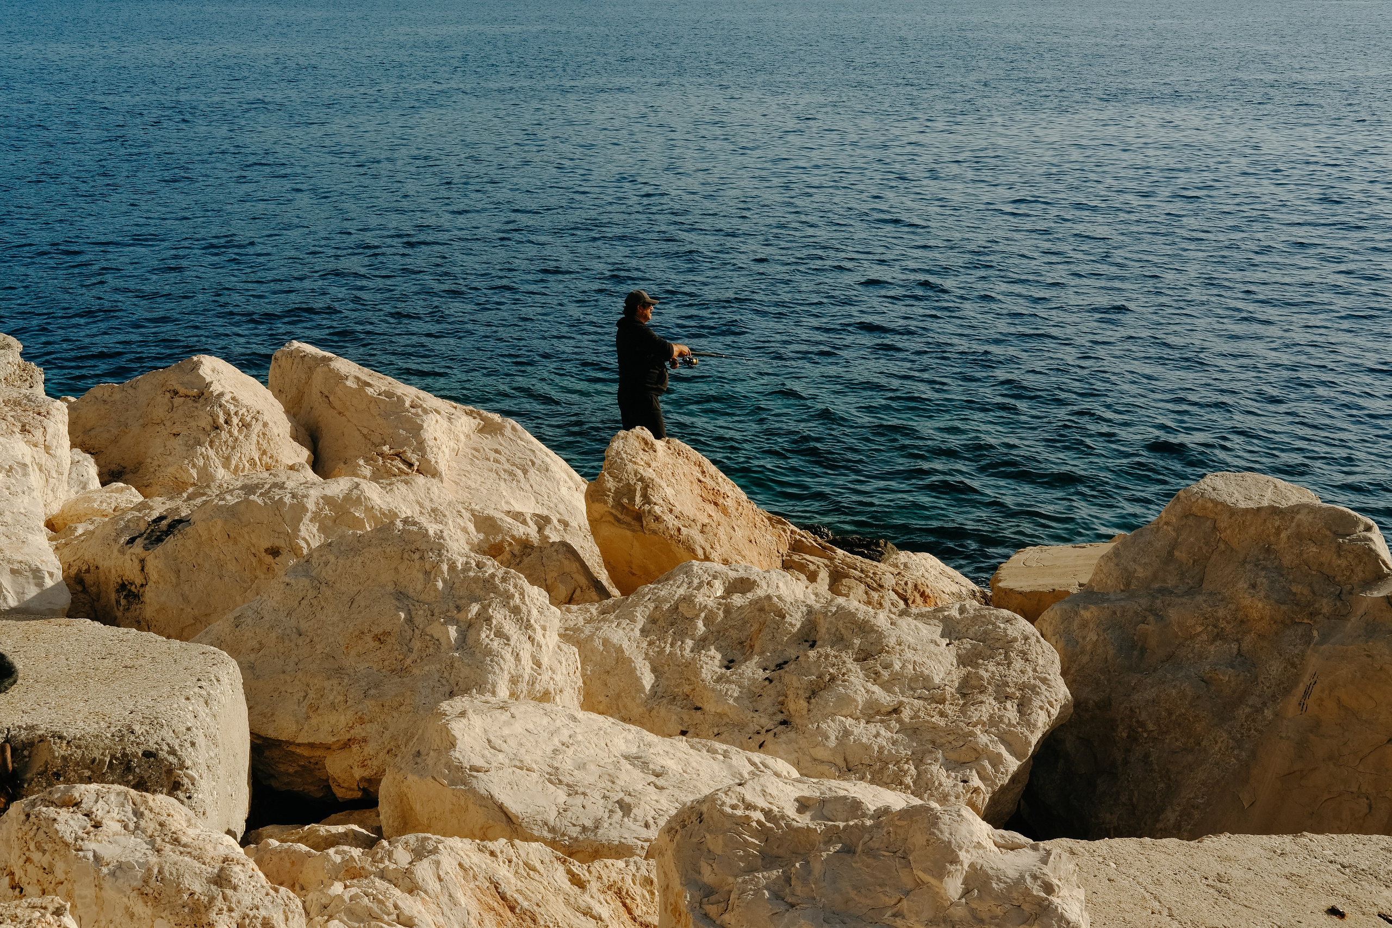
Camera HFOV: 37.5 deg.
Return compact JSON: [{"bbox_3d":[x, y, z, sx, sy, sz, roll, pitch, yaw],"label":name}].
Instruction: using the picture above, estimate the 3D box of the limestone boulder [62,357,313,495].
[{"bbox_3d":[-2.927,-0.192,11.900,1.400,0.900,1.200,0,13,0],"label":"limestone boulder"}]

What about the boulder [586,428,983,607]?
[{"bbox_3d":[0.622,0.456,14.200,2.650,1.400,1.700,2,14,8],"label":"boulder"}]

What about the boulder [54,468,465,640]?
[{"bbox_3d":[-2.078,0.476,9.800,1.900,0.900,1.200,0,13,0],"label":"boulder"}]

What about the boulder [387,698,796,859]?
[{"bbox_3d":[-0.345,1.105,7.100,1.500,0.580,0.900,4,14,15],"label":"boulder"}]

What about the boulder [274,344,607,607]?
[{"bbox_3d":[-1.351,0.096,11.000,1.850,1.400,1.300,0,13,0],"label":"boulder"}]

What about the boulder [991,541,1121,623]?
[{"bbox_3d":[2.417,0.815,13.300,1.050,0.600,1.000,0,13,0],"label":"boulder"}]

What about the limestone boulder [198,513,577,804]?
[{"bbox_3d":[-1.264,0.808,8.400,1.600,1.050,1.200,0,13,0],"label":"limestone boulder"}]

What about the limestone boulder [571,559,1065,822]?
[{"bbox_3d":[0.510,0.971,8.700,2.150,1.000,1.300,3,14,12],"label":"limestone boulder"}]

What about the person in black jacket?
[{"bbox_3d":[-0.348,-0.533,16.600,0.600,1.760,0.550,0,13,0],"label":"person in black jacket"}]

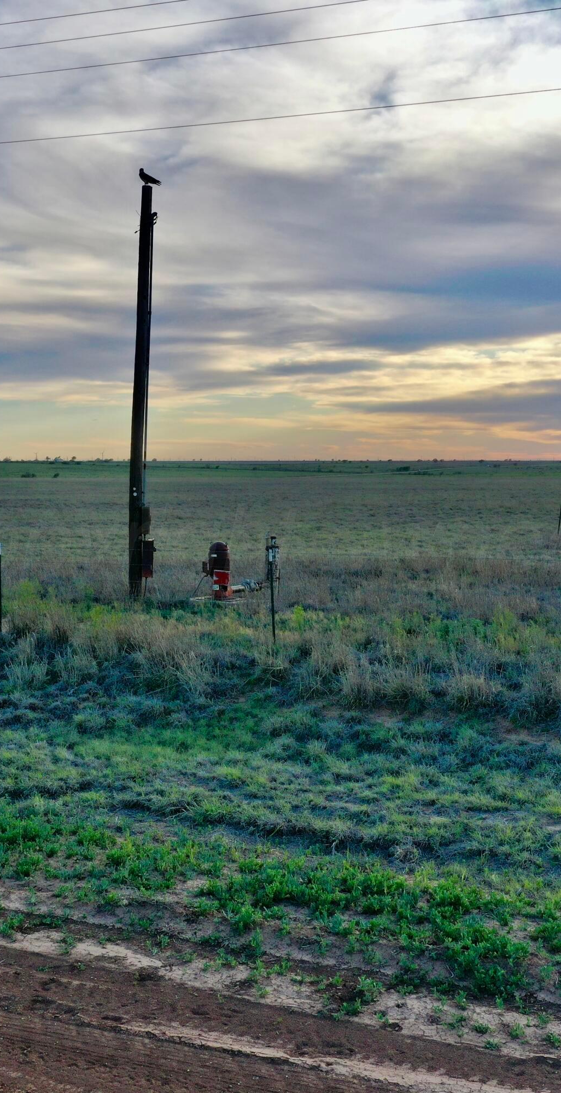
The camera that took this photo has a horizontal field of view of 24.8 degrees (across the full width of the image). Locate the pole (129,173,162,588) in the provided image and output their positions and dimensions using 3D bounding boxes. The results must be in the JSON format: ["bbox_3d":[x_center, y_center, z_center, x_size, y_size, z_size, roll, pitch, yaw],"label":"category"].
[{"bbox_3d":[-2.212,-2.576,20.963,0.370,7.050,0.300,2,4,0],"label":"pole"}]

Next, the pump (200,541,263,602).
[{"bbox_3d":[-0.820,0.430,21.200,0.970,1.000,0.500,-1,4,-22],"label":"pump"}]

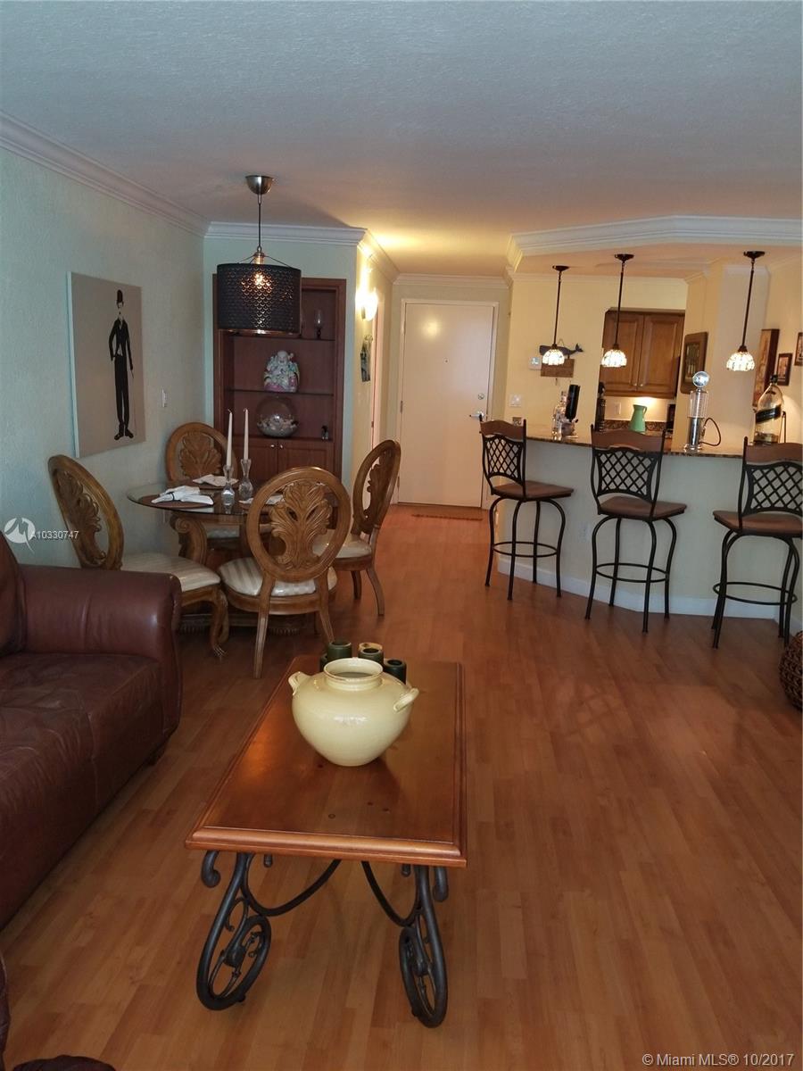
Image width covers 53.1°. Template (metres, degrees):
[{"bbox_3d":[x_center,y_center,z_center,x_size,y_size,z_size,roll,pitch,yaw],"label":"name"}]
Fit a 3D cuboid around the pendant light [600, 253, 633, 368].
[{"bbox_3d":[1.458,-1.497,5.393,0.180,0.735,0.180,3,13,3],"label":"pendant light"}]

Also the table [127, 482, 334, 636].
[{"bbox_3d":[-1.009,0.119,4.971,1.240,0.760,1.240,3,13,3],"label":"table"}]

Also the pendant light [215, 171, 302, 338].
[{"bbox_3d":[-0.729,-1.433,4.125,0.443,0.760,0.443,3,12,4],"label":"pendant light"}]

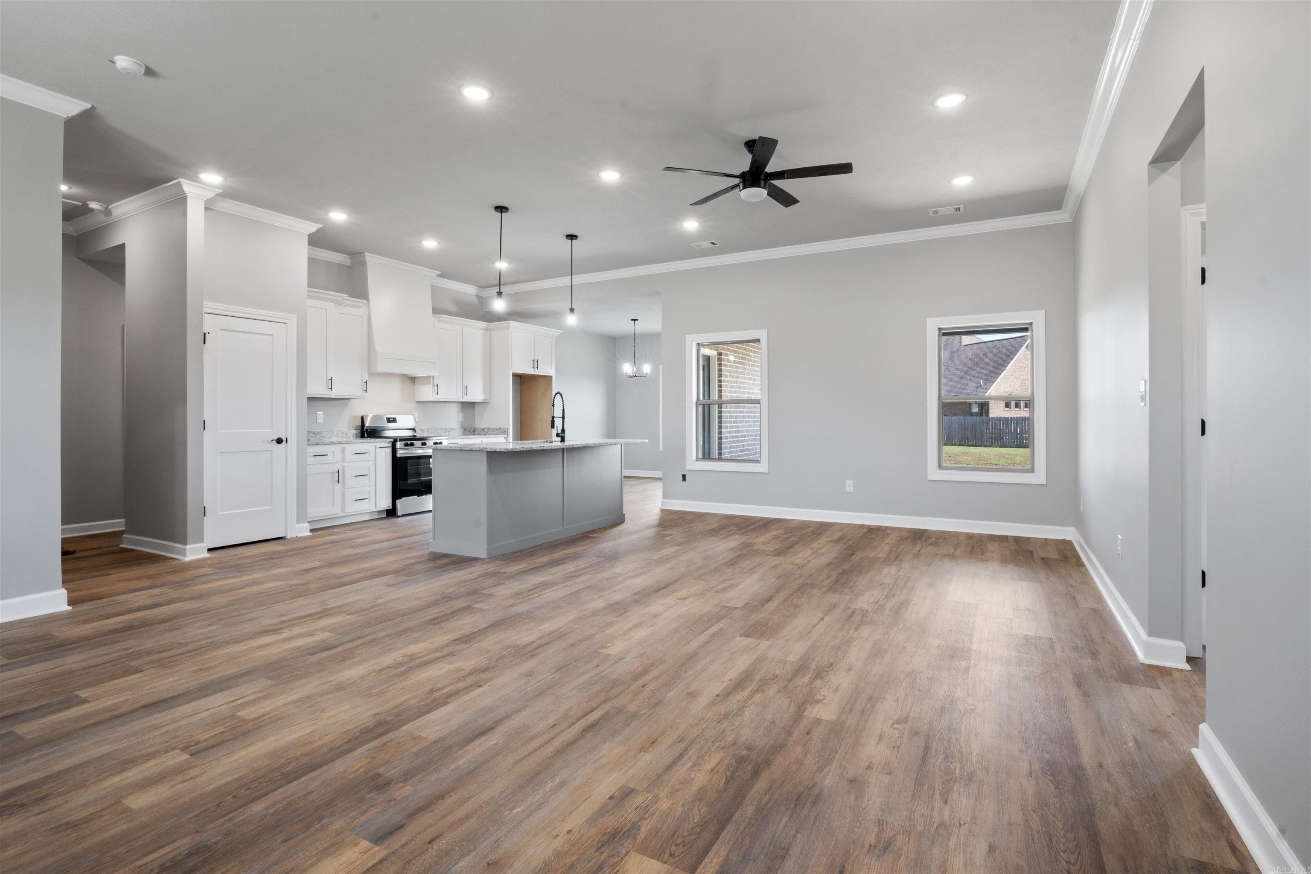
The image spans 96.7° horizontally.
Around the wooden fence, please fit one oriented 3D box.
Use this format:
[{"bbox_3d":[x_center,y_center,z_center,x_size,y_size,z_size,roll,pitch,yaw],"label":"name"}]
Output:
[{"bbox_3d":[19.307,-0.281,34.000,5.200,1.750,0.100,1,1,27],"label":"wooden fence"}]

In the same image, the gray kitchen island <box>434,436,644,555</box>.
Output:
[{"bbox_3d":[-1.032,0.512,5.721,0.940,0.914,2.060,1,1,30],"label":"gray kitchen island"}]

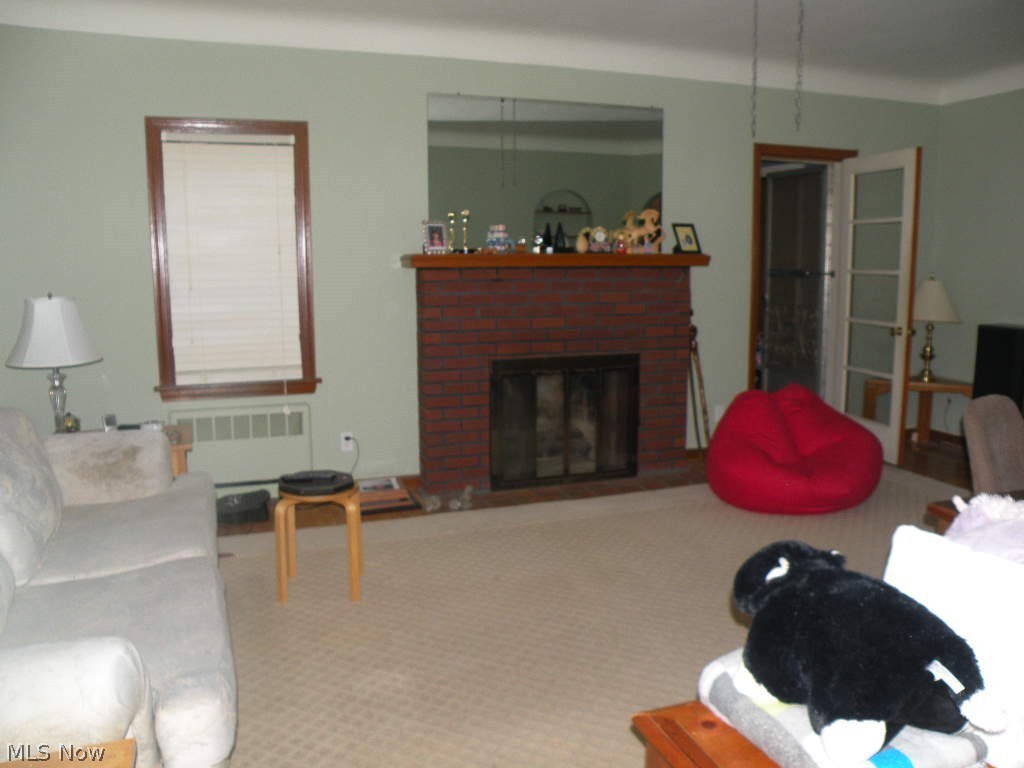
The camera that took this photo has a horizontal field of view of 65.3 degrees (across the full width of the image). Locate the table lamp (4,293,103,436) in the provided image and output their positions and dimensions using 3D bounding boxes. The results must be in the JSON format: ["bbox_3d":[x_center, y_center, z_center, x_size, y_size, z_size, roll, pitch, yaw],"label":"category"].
[{"bbox_3d":[-2.180,-0.070,3.783,0.440,0.727,0.440,-3,9,-19],"label":"table lamp"}]

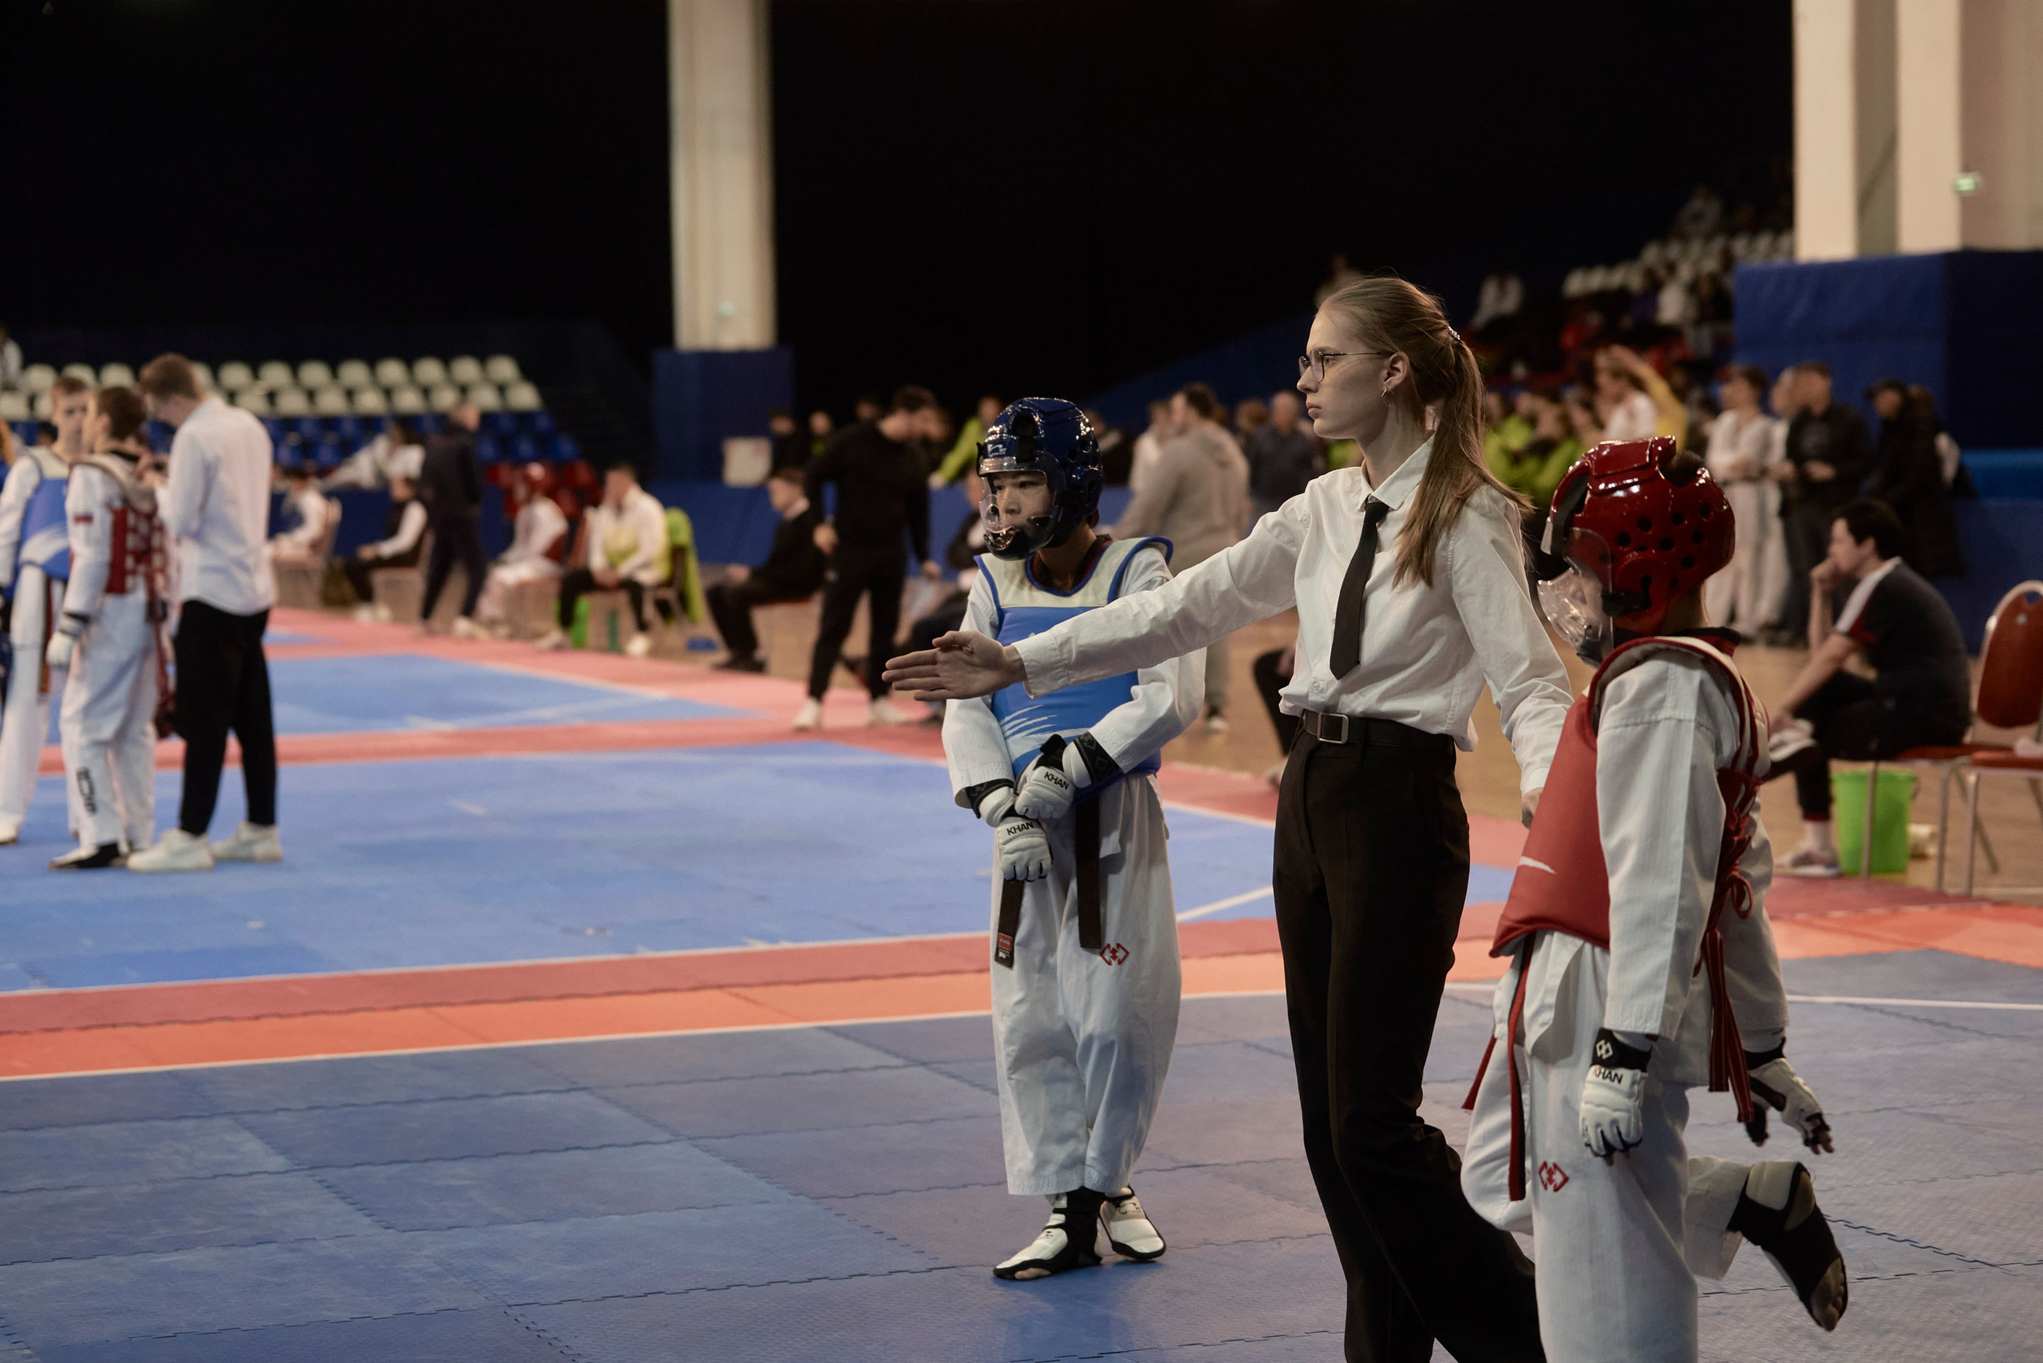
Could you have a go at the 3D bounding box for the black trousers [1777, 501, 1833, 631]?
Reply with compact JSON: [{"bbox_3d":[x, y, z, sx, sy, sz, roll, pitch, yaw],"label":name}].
[{"bbox_3d":[5.256,-0.765,26.400,0.440,0.900,0.320,1,4,23],"label":"black trousers"}]

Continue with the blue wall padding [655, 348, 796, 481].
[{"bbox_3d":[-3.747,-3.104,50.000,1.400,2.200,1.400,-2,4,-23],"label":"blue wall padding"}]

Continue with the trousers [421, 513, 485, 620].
[{"bbox_3d":[-4.457,-0.882,31.200,0.460,0.920,0.420,-3,4,-30],"label":"trousers"}]

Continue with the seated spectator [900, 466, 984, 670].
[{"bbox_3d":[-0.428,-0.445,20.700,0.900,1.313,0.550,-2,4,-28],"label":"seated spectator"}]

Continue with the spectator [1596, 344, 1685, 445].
[{"bbox_3d":[4.426,-1.719,28.500,0.600,1.400,0.550,-3,4,-37],"label":"spectator"}]

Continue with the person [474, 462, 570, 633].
[{"bbox_3d":[-3.792,-1.018,30.200,0.800,1.297,0.500,-2,4,-28],"label":"person"}]

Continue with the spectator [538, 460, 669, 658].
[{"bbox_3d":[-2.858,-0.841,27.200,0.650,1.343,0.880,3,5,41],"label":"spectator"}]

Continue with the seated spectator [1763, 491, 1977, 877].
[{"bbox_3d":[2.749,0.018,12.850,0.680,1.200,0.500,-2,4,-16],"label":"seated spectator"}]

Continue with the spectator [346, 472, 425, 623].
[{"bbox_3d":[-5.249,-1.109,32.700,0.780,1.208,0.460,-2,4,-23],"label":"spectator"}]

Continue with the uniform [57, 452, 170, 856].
[{"bbox_3d":[-3.121,-0.099,13.650,0.340,1.376,0.440,2,4,31],"label":"uniform"}]

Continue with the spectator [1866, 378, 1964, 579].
[{"bbox_3d":[5.935,-1.143,26.400,0.500,1.750,0.550,-3,4,-25],"label":"spectator"}]

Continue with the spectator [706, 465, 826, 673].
[{"bbox_3d":[-1.611,-0.721,25.300,0.880,1.310,0.520,-2,4,-23],"label":"spectator"}]

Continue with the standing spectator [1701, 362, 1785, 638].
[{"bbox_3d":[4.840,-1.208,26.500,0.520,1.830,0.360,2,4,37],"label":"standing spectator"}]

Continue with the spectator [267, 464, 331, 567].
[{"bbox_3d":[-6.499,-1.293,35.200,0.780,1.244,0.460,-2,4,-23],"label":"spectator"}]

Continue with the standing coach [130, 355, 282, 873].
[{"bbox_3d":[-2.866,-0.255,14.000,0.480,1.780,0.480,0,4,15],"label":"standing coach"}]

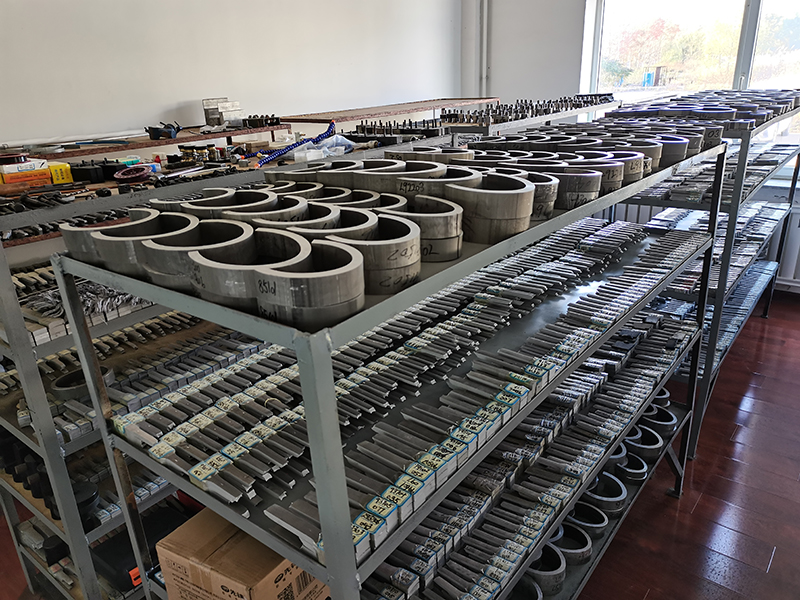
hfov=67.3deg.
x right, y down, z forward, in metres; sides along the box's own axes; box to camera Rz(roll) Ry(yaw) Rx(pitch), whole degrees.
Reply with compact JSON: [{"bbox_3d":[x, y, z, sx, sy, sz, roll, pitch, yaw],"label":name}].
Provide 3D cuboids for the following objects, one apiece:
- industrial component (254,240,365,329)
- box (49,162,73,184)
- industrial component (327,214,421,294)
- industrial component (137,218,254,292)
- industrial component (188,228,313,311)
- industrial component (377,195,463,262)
[{"bbox_3d":[-0.104,-0.020,0.828,0.138,0.079,0.168,8,23,28],"label":"industrial component"},{"bbox_3d":[-1.037,-0.380,1.808,0.052,0.055,0.093,-20,26,-39],"label":"box"},{"bbox_3d":[-0.020,-0.075,0.966,0.131,0.079,0.188,8,23,28],"label":"industrial component"},{"bbox_3d":[-0.319,-0.070,1.002,0.178,0.079,0.190,8,23,28],"label":"industrial component"},{"bbox_3d":[-0.199,-0.040,0.899,0.185,0.079,0.201,8,23,28],"label":"industrial component"},{"bbox_3d":[0.053,-0.137,1.124,0.164,0.079,0.176,8,23,28],"label":"industrial component"}]

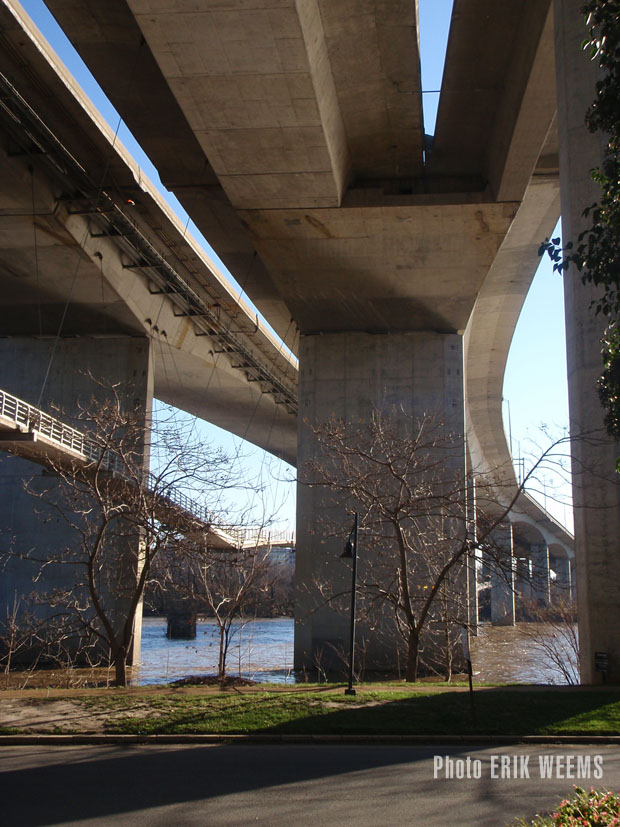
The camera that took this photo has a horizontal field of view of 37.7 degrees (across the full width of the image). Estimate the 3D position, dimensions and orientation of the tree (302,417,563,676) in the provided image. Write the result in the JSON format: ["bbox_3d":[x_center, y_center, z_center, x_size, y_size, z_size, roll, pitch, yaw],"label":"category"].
[{"bbox_3d":[3.135,3.274,22.631,5.980,6.520,5.400,1,-11,0],"label":"tree"}]

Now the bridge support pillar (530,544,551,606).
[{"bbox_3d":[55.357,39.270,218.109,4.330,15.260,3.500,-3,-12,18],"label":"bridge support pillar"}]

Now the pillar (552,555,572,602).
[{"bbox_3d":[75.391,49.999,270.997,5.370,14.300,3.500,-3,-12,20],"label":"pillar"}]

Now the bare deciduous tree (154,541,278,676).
[{"bbox_3d":[-2.319,4.917,22.826,2.970,3.370,2.600,1,-11,0],"label":"bare deciduous tree"}]

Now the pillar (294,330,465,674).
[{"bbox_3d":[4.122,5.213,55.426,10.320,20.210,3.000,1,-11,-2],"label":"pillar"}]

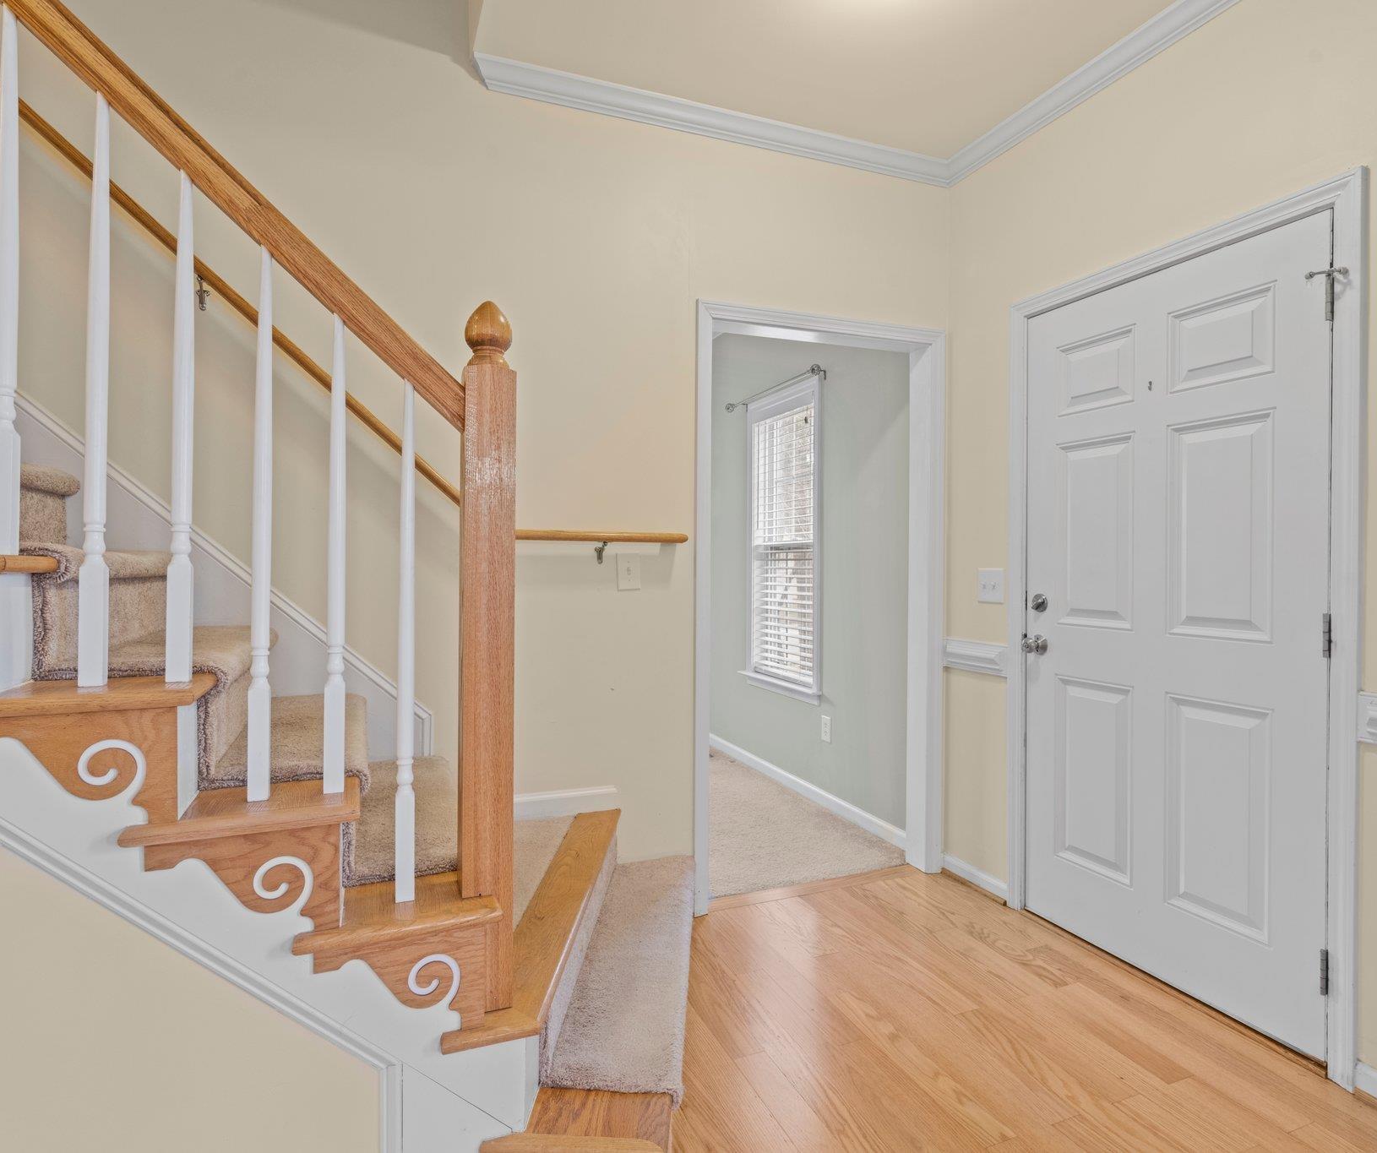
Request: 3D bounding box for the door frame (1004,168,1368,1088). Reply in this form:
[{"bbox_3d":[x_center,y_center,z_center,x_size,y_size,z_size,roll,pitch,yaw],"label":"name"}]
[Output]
[{"bbox_3d":[1.377,0.122,2.103,0.120,2.105,0.975,0,1,-24],"label":"door frame"}]

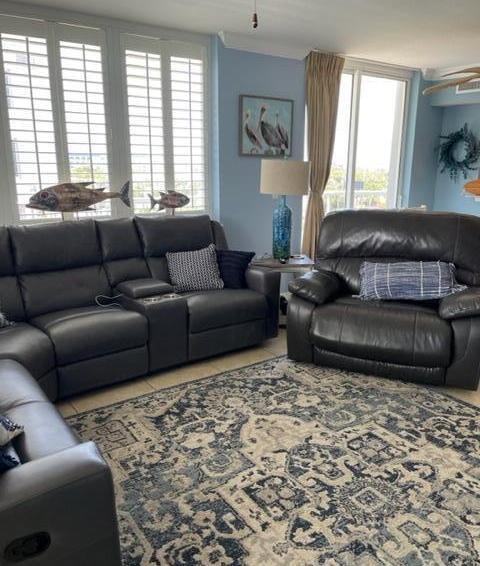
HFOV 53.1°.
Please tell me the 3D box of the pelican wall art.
[{"bbox_3d":[0.253,-1.498,4.639,0.658,0.558,0.040,-10,18,-34],"label":"pelican wall art"}]

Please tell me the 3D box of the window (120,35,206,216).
[{"bbox_3d":[-0.615,-1.286,4.186,0.779,1.504,0.100,-10,18,-34],"label":"window"}]

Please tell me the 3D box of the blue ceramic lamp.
[{"bbox_3d":[0.398,-0.665,4.334,0.431,0.911,0.431,0,14,0],"label":"blue ceramic lamp"}]

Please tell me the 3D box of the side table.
[{"bbox_3d":[0.350,0.085,4.439,0.497,0.594,0.497,-3,15,-12],"label":"side table"}]

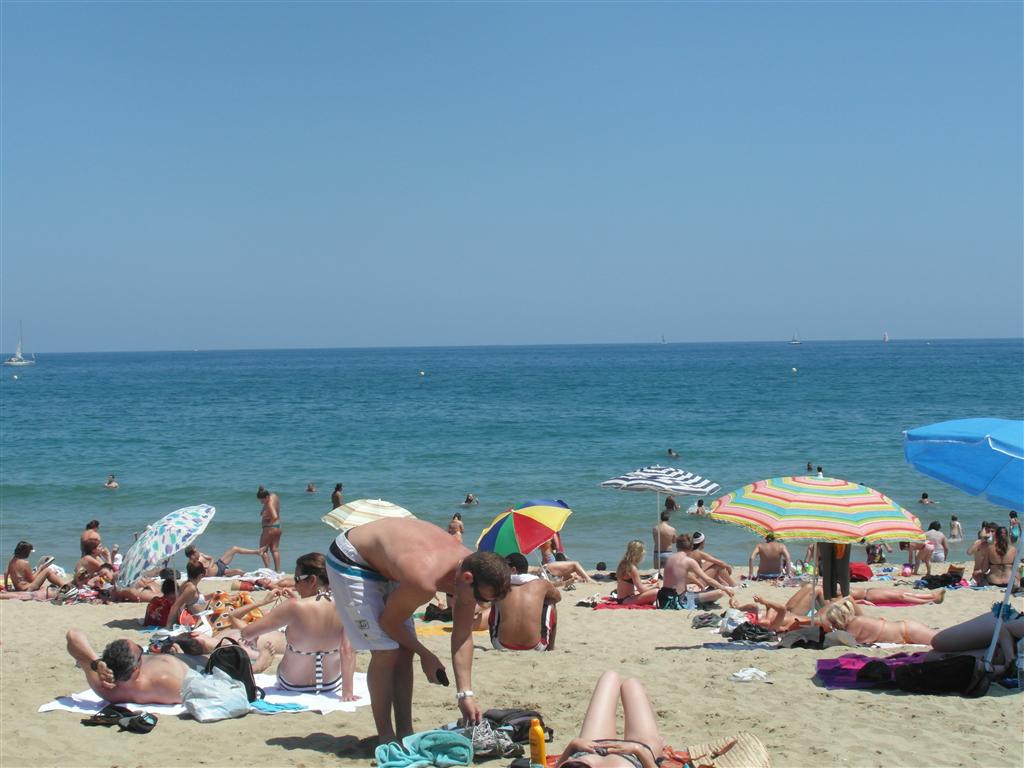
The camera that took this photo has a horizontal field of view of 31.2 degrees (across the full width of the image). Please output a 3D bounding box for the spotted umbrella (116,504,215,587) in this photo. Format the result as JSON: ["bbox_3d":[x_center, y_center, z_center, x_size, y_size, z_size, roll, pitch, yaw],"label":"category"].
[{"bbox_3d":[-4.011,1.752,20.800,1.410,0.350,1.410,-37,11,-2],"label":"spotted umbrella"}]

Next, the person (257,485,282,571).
[{"bbox_3d":[-4.562,2.709,34.500,0.400,1.600,0.430,0,1,24],"label":"person"}]

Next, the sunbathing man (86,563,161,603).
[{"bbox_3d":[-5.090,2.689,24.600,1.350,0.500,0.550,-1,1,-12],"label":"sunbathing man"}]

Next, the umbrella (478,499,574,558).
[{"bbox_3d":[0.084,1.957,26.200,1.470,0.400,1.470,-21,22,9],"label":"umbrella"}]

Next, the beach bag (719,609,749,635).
[{"bbox_3d":[1.944,2.085,16.100,0.280,0.200,0.240,-1,1,0],"label":"beach bag"}]

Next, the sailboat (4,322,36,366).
[{"bbox_3d":[-138.009,-11.232,515.000,9.200,12.700,3.000,-1,1,-9],"label":"sailboat"}]

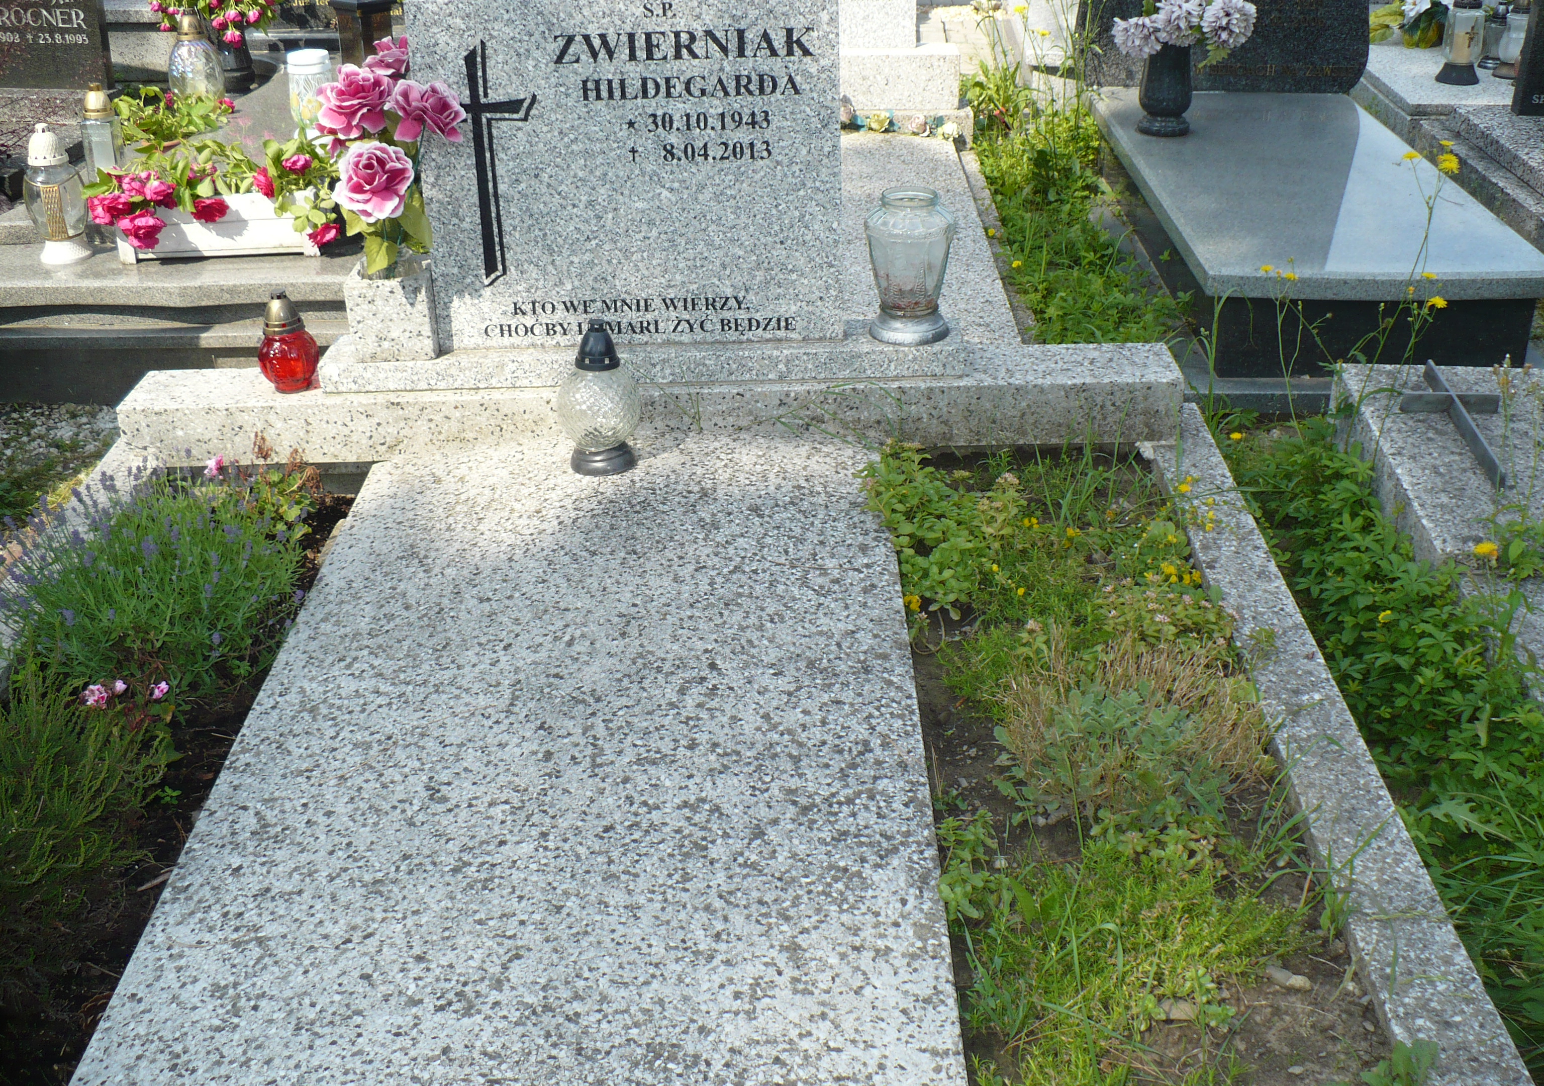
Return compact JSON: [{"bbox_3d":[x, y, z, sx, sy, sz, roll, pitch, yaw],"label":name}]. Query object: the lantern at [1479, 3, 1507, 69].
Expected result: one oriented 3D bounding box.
[{"bbox_3d":[1.902,-1.332,4.340,0.083,0.160,0.083,10,28,21],"label":"lantern"}]

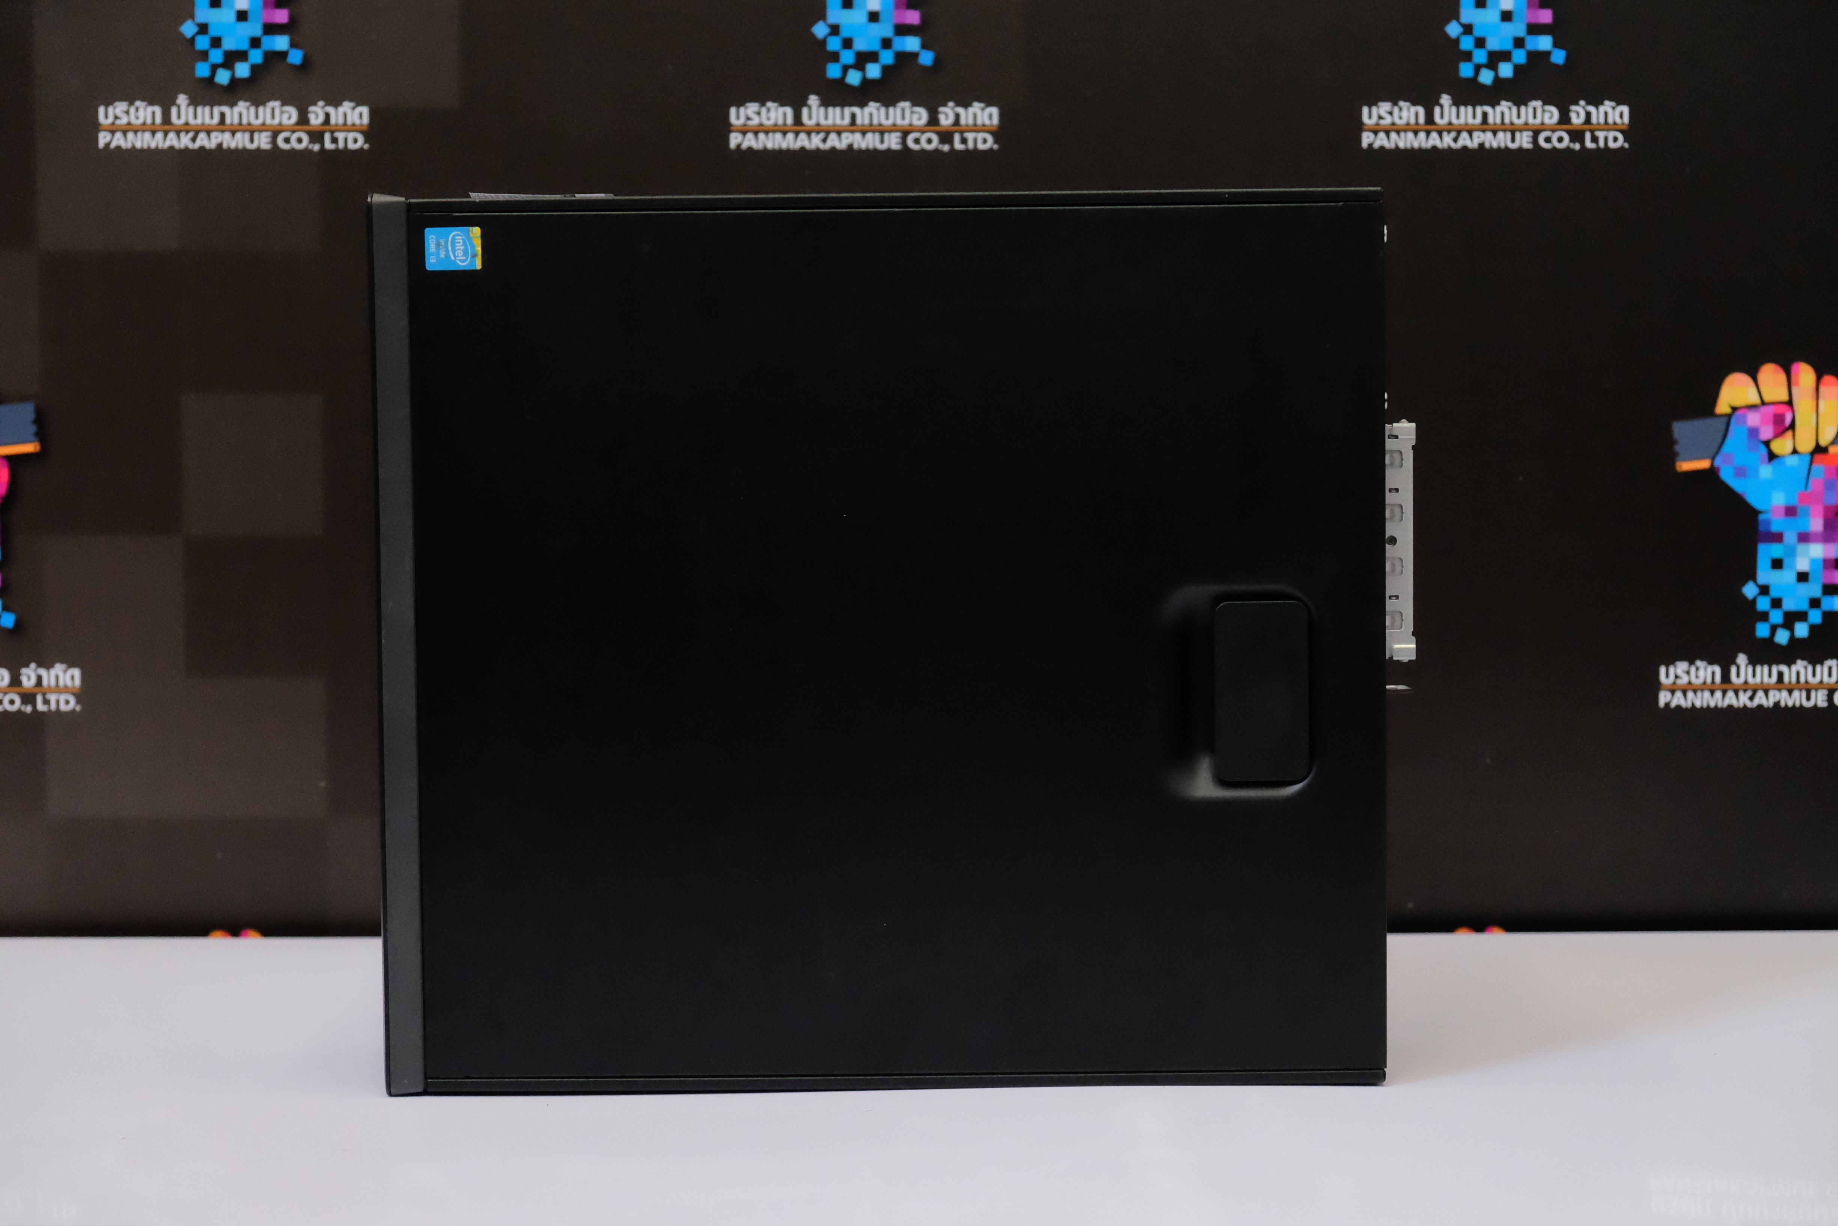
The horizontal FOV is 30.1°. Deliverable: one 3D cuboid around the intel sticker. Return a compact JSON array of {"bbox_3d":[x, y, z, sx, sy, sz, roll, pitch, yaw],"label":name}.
[{"bbox_3d":[-0.174,-0.136,1.281,0.021,0.016,0.001,-1,3,1],"label":"intel sticker"}]

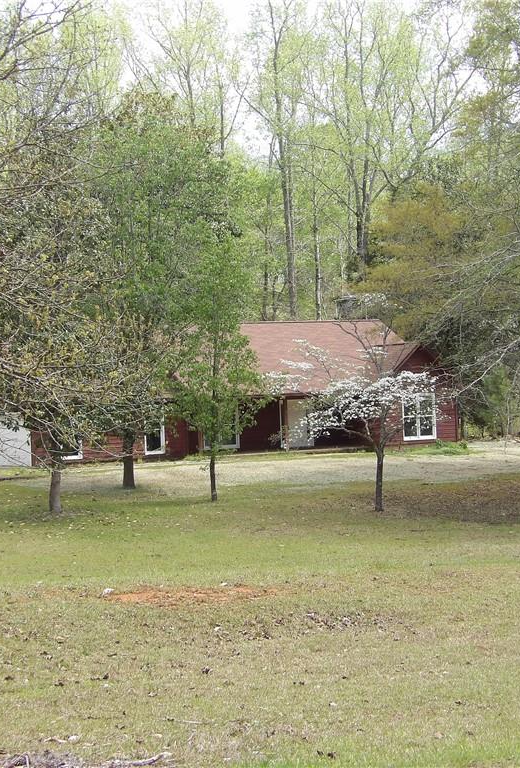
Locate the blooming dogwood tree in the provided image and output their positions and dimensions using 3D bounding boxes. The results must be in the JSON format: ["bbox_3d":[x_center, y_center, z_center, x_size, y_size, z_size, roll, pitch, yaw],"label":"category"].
[{"bbox_3d":[2.134,1.062,30.000,2.600,2.680,2.600,-2,0,0],"label":"blooming dogwood tree"}]

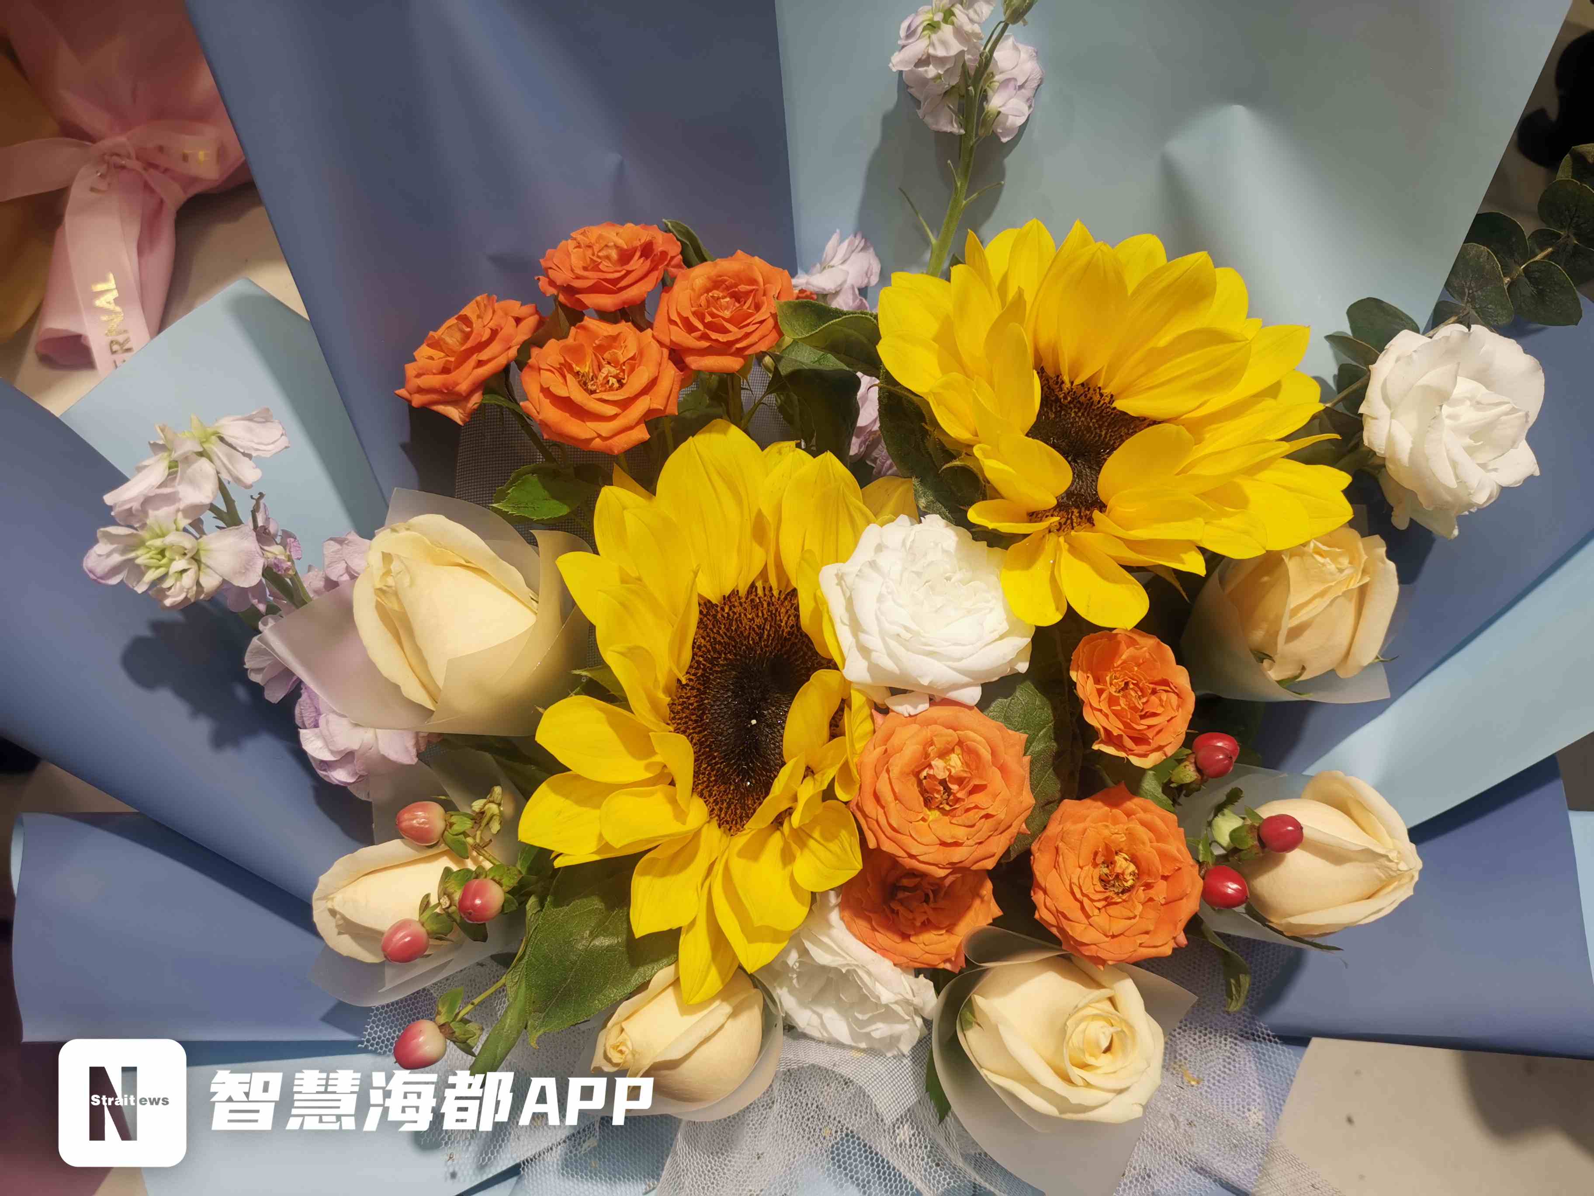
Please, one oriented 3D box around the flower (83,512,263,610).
[{"bbox_3d":[-0.208,-0.013,0.415,0.056,0.036,0.033,0,81,18],"label":"flower"}]

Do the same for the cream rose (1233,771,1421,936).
[{"bbox_3d":[0.170,0.083,0.400,0.058,0.053,0.053,5,90,25],"label":"cream rose"}]

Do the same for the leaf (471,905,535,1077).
[{"bbox_3d":[-0.097,0.130,0.410,0.014,0.010,0.060,21,81,-11],"label":"leaf"}]

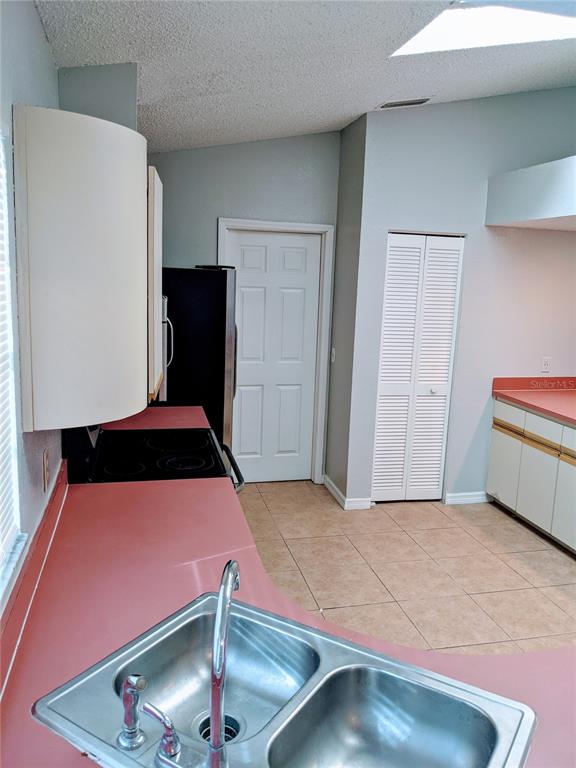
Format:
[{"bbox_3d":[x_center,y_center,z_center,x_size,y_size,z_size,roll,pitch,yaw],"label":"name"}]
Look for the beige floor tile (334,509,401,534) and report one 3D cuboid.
[{"bbox_3d":[0.562,0.996,4.350,0.427,0.010,0.427,-1,11,-13],"label":"beige floor tile"}]

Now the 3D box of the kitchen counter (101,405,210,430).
[{"bbox_3d":[-0.793,0.214,3.451,0.645,0.040,0.550,-1,11,-13],"label":"kitchen counter"}]

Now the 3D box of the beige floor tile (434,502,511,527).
[{"bbox_3d":[1.401,0.989,4.544,0.427,0.010,0.427,-1,11,-13],"label":"beige floor tile"}]

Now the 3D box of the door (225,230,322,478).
[{"bbox_3d":[-0.136,-0.184,4.894,0.764,2.045,0.045,-1,11,-13],"label":"door"}]

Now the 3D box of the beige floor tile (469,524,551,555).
[{"bbox_3d":[1.485,1.059,4.101,0.425,0.010,0.425,-1,11,-13],"label":"beige floor tile"}]

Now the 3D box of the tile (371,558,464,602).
[{"bbox_3d":[0.748,1.144,3.496,0.425,0.010,0.425,-1,11,-13],"label":"tile"}]

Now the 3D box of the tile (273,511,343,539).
[{"bbox_3d":[0.138,0.994,4.218,0.425,0.010,0.425,-1,11,-13],"label":"tile"}]

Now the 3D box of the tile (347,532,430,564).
[{"bbox_3d":[0.658,1.075,3.938,0.427,0.010,0.427,-1,11,-13],"label":"tile"}]

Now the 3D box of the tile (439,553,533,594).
[{"bbox_3d":[1.174,1.150,3.622,0.427,0.010,0.427,-1,11,-13],"label":"tile"}]

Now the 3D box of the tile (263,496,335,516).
[{"bbox_3d":[0.041,0.917,4.628,0.425,0.010,0.425,-1,11,-13],"label":"tile"}]

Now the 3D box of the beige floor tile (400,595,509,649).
[{"bbox_3d":[0.851,1.233,3.113,0.427,0.010,0.427,-1,11,-13],"label":"beige floor tile"}]

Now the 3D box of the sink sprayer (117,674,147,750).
[{"bbox_3d":[-0.271,0.574,1.050,0.058,0.125,0.050,7,11,24],"label":"sink sprayer"}]

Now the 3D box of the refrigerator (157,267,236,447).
[{"bbox_3d":[-0.830,0.098,4.107,0.804,1.753,0.840,-1,11,-13],"label":"refrigerator"}]

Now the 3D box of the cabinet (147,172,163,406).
[{"bbox_3d":[-0.620,-0.336,2.022,0.359,0.740,0.372,-1,11,-13],"label":"cabinet"}]

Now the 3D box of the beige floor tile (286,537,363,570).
[{"bbox_3d":[0.235,1.071,3.808,0.425,0.010,0.425,-1,11,-13],"label":"beige floor tile"}]

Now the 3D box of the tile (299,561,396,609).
[{"bbox_3d":[0.332,1.148,3.398,0.425,0.010,0.425,-1,11,-13],"label":"tile"}]

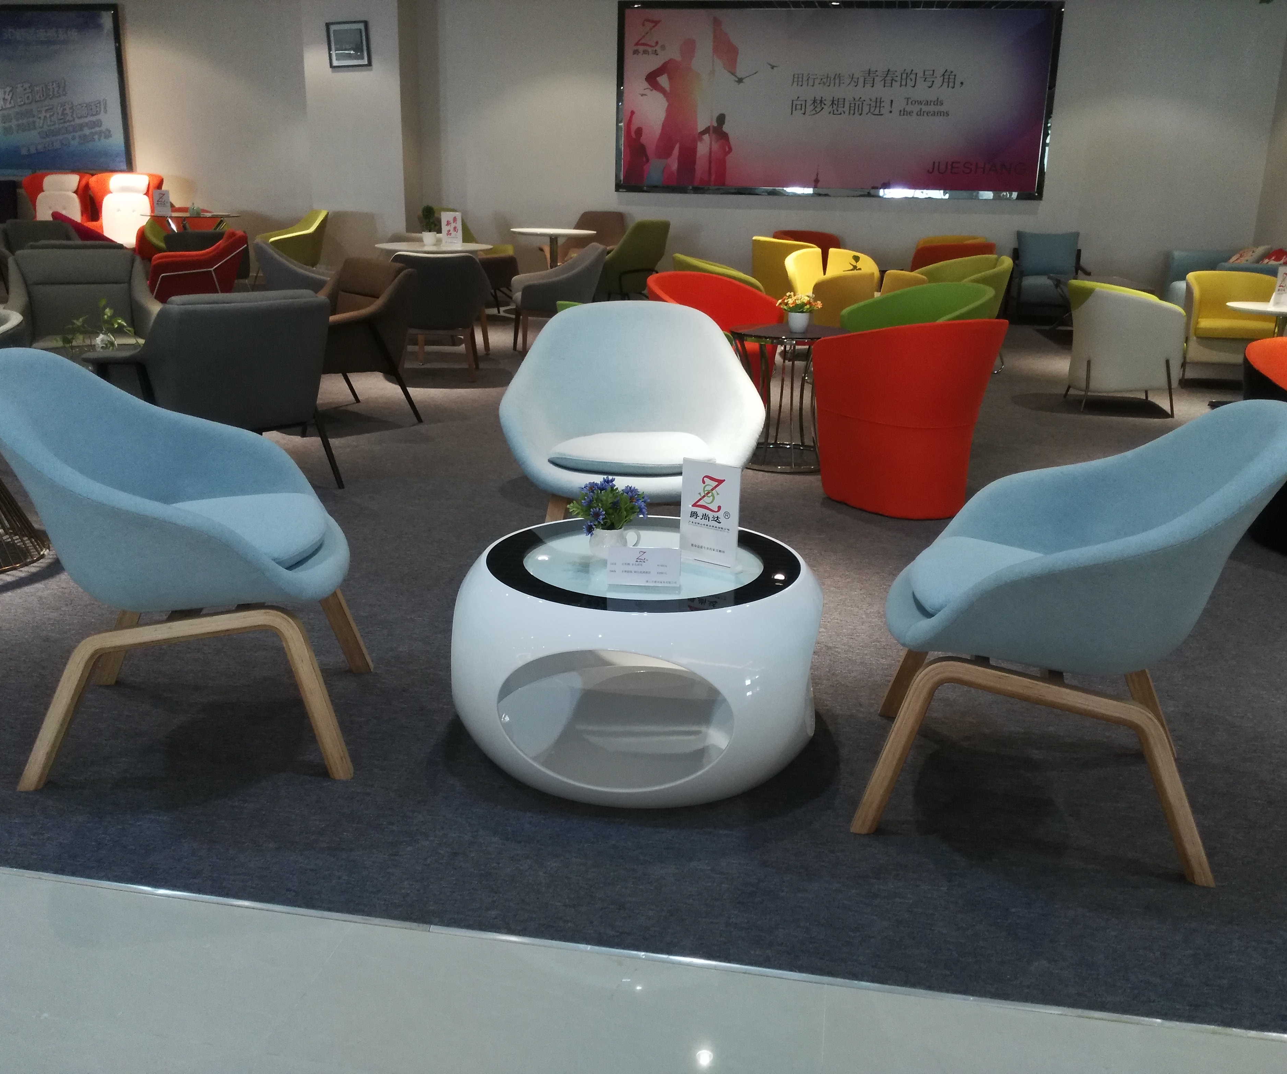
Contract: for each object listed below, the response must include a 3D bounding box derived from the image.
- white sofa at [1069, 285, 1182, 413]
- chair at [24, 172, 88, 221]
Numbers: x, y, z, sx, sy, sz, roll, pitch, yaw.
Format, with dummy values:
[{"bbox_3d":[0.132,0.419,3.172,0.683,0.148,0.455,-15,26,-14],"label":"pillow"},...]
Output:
[{"bbox_3d":[2.798,-1.122,6.731,0.594,0.717,0.650,3,17,7],"label":"white sofa"},{"bbox_3d":[-6.658,-3.514,13.253,0.694,1.221,0.717,-3,17,-14],"label":"chair"}]

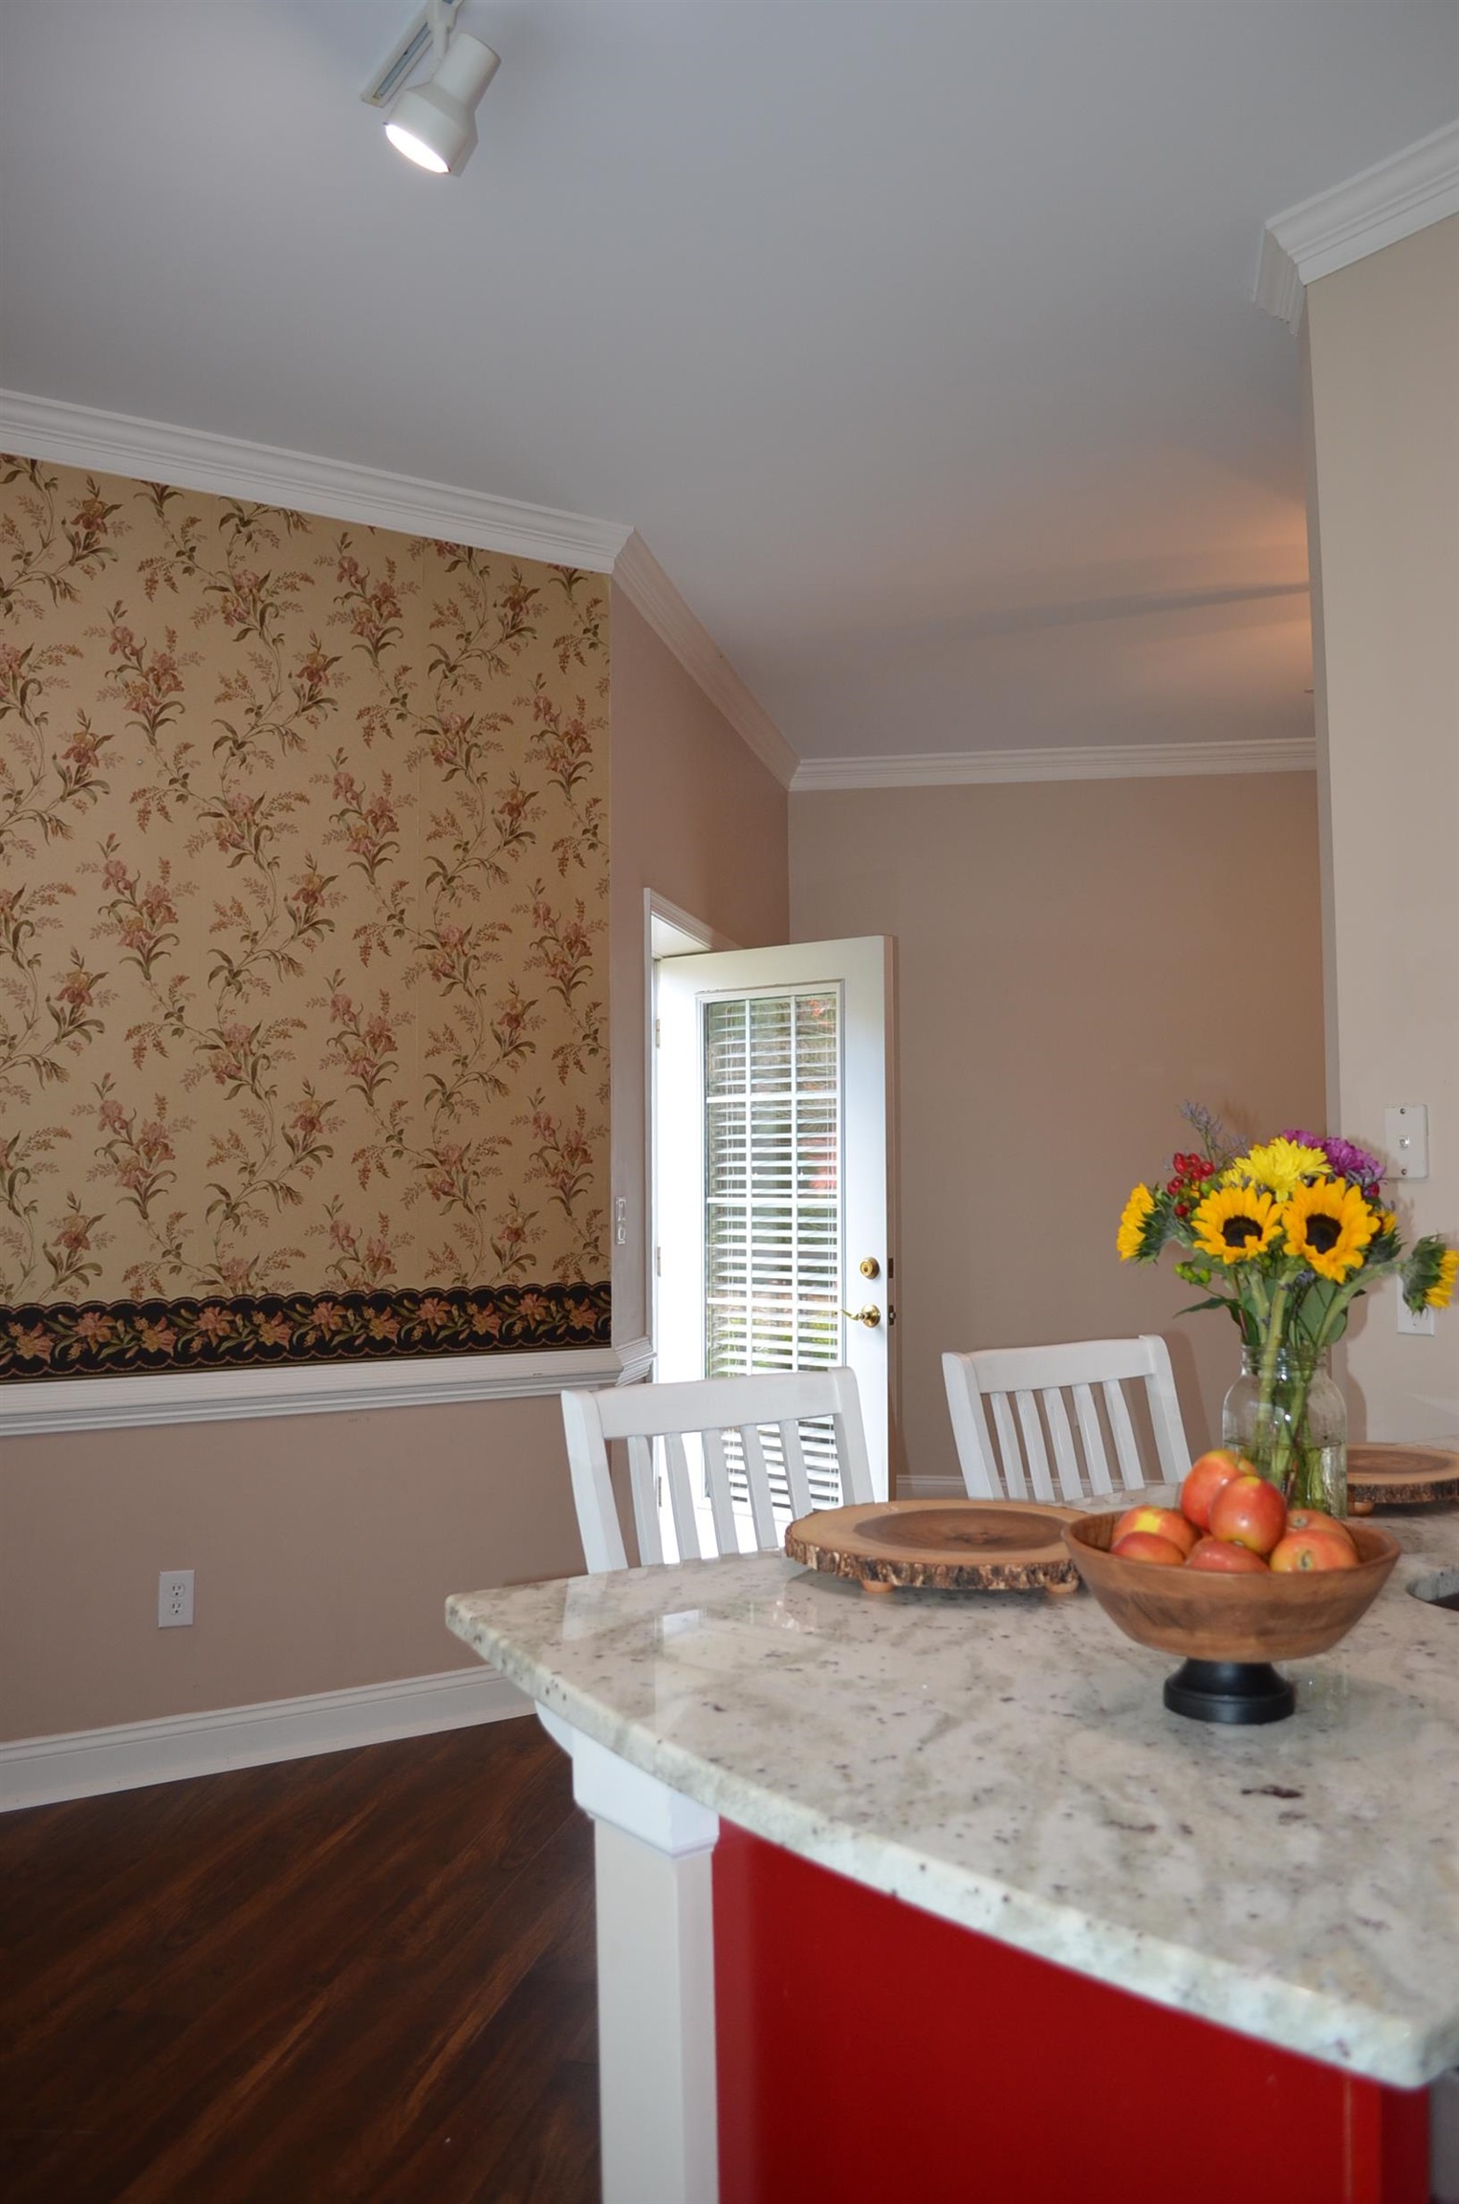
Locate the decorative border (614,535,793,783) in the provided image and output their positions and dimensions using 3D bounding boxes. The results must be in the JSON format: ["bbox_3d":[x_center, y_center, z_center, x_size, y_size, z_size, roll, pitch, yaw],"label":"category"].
[{"bbox_3d":[-0.003,-1.389,5.570,0.070,0.115,2.622,-1,-3,12],"label":"decorative border"}]

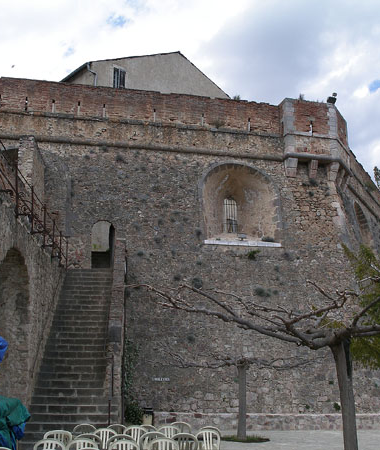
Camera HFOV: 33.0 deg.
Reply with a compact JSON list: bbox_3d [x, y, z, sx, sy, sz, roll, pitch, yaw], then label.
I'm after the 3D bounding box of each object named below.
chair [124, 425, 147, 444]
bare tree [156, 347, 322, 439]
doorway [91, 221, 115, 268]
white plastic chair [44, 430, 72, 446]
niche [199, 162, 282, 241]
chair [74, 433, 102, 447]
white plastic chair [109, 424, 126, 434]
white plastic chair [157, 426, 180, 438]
[{"bbox_3d":[-1.017,4.236,12.087,0.560,0.830,0.570,-3,-14,12],"label":"chair"},{"bbox_3d":[1.548,5.201,19.974,5.190,2.790,4.410,0,-14,0],"label":"bare tree"},{"bbox_3d":[-3.303,0.824,24.128,0.870,1.970,0.500,2,-14,-10],"label":"doorway"},{"bbox_3d":[-2.290,3.995,11.065,0.560,0.830,0.570,6,-15,-24],"label":"white plastic chair"},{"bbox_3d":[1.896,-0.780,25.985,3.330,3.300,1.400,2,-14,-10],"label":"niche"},{"bbox_3d":[-1.696,3.906,10.675,0.560,0.830,0.570,0,-14,2],"label":"chair"},{"bbox_3d":[-1.481,4.471,13.007,0.560,0.830,0.570,0,-14,2],"label":"white plastic chair"},{"bbox_3d":[-0.407,4.230,12.037,0.560,0.830,0.570,0,-14,0],"label":"white plastic chair"}]

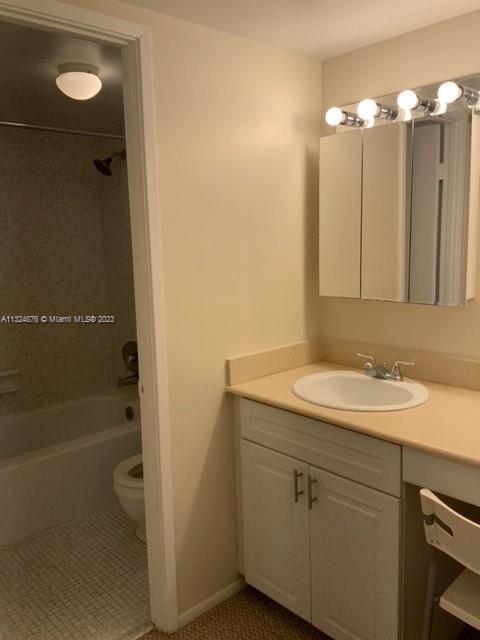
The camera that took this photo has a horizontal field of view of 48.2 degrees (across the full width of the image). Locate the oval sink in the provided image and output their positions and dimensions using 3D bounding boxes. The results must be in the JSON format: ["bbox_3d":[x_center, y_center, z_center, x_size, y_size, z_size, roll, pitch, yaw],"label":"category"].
[{"bbox_3d":[0.417,0.317,1.936,0.450,0.170,0.508,-10,12,-41],"label":"oval sink"}]

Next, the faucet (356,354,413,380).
[{"bbox_3d":[0.516,0.189,2.011,0.145,0.078,0.243,-10,12,-41],"label":"faucet"}]

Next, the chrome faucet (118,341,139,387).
[{"bbox_3d":[-0.715,0.265,3.332,0.115,0.270,0.182,-10,12,-41],"label":"chrome faucet"}]

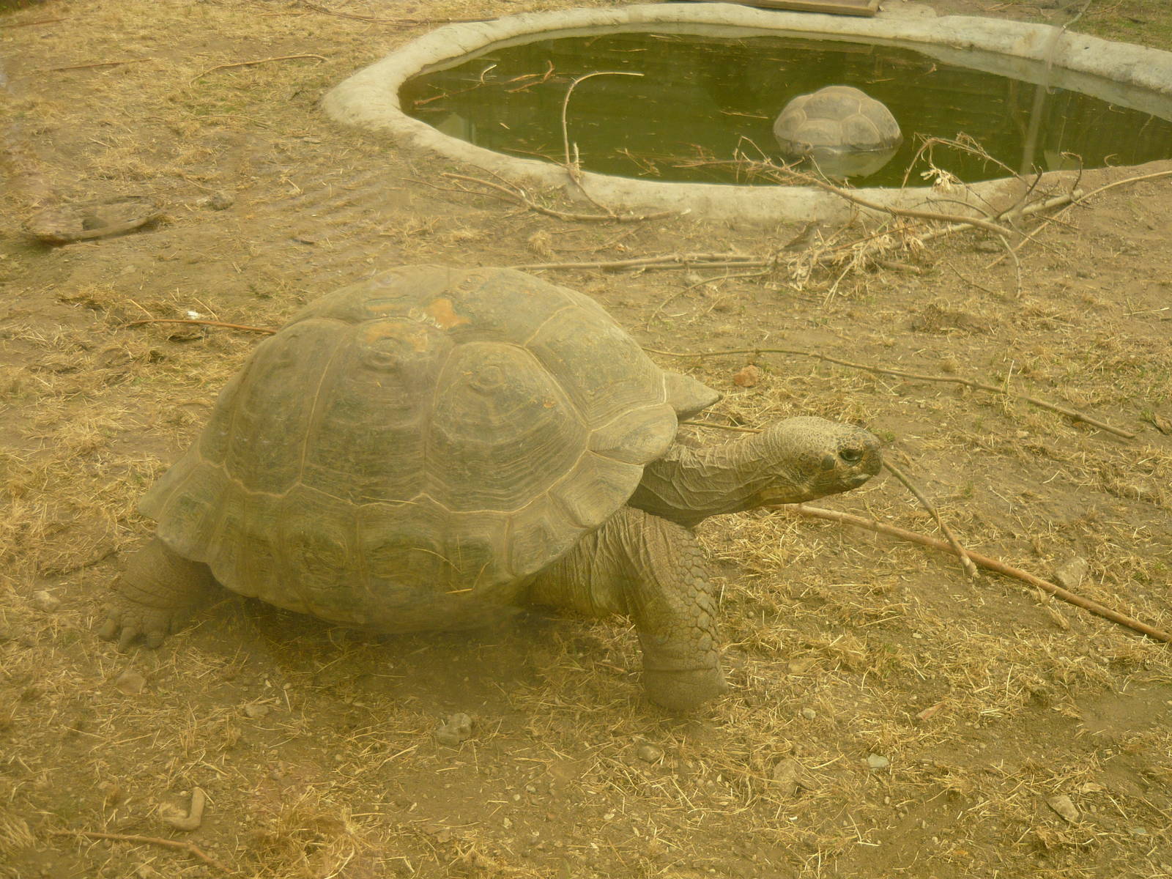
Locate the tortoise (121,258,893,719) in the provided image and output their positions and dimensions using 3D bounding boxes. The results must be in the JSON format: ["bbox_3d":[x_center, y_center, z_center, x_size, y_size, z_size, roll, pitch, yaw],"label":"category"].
[{"bbox_3d":[-0.220,0.034,2.204,1.480,0.730,0.800,6,29,11],"label":"tortoise"}]

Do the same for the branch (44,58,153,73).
[{"bbox_3d":[-3.563,-2.743,8.174,0.793,0.028,0.060,-19,33,-32],"label":"branch"}]

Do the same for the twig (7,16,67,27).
[{"bbox_3d":[-4.790,-3.653,9.789,0.100,0.040,0.638,18,32,30],"label":"twig"}]

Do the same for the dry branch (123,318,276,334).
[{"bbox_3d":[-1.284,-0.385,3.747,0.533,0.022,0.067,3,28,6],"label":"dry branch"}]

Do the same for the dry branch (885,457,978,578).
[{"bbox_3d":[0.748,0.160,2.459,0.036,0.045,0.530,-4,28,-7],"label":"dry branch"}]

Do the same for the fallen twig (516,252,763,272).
[{"bbox_3d":[0.186,-0.624,3.960,0.932,0.050,0.161,-3,28,-5],"label":"fallen twig"}]

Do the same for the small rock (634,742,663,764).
[{"bbox_3d":[0.102,0.509,1.812,0.043,0.026,0.042,2,28,4],"label":"small rock"}]

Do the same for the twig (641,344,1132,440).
[{"bbox_3d":[0.800,-0.173,3.093,1.348,0.050,0.189,12,30,22],"label":"twig"}]

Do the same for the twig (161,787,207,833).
[{"bbox_3d":[-0.674,0.613,1.865,0.072,0.026,0.082,0,28,0],"label":"twig"}]

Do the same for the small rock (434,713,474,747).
[{"bbox_3d":[-0.218,0.482,1.852,0.064,0.038,0.064,-4,28,-8],"label":"small rock"}]

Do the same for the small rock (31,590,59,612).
[{"bbox_3d":[-1.150,0.342,2.372,0.056,0.032,0.042,0,28,0],"label":"small rock"}]

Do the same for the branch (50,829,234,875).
[{"bbox_3d":[-0.712,0.650,1.802,0.332,0.020,0.042,7,29,12],"label":"branch"}]

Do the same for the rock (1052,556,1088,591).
[{"bbox_3d":[0.976,0.271,2.252,0.072,0.043,0.072,14,30,24],"label":"rock"}]

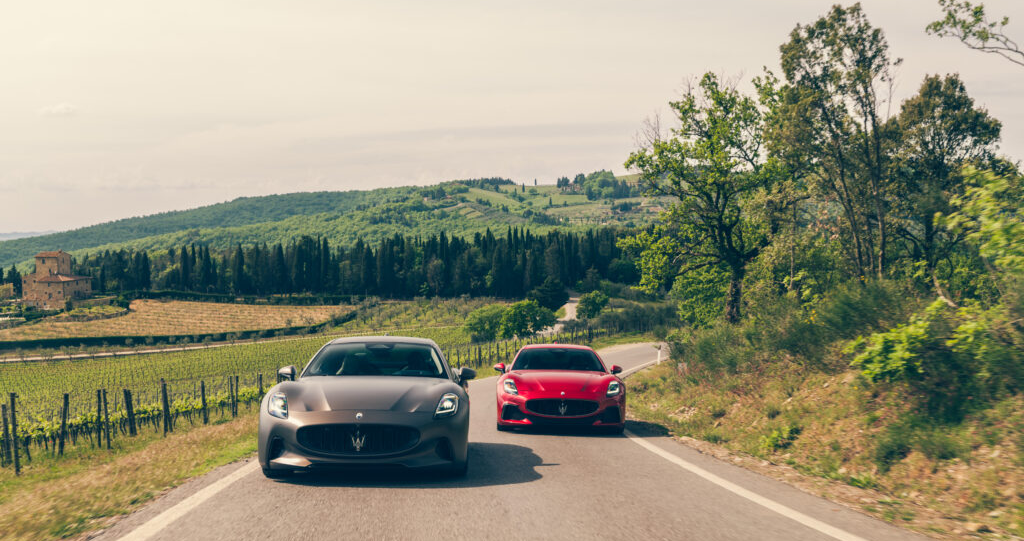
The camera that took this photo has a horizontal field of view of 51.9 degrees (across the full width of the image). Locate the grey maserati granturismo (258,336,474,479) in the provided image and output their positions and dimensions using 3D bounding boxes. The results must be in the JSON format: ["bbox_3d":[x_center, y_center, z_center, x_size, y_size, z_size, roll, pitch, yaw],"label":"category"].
[{"bbox_3d":[-1.440,1.410,11.600,2.020,1.360,4.960,0,-4,-3],"label":"grey maserati granturismo"}]

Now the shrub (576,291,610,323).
[{"bbox_3d":[14.150,6.328,185.000,5.400,5.300,5.400,0,1,0],"label":"shrub"}]

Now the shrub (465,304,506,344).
[{"bbox_3d":[-3.005,5.846,115.000,4.300,4.300,4.300,0,1,0],"label":"shrub"}]

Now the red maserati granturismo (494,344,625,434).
[{"bbox_3d":[0.779,1.935,17.780,2.020,1.360,4.960,0,-4,1],"label":"red maserati granturismo"}]

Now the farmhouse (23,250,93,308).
[{"bbox_3d":[-132.500,2.600,305.000,15.000,17.300,13.500,0,1,15],"label":"farmhouse"}]

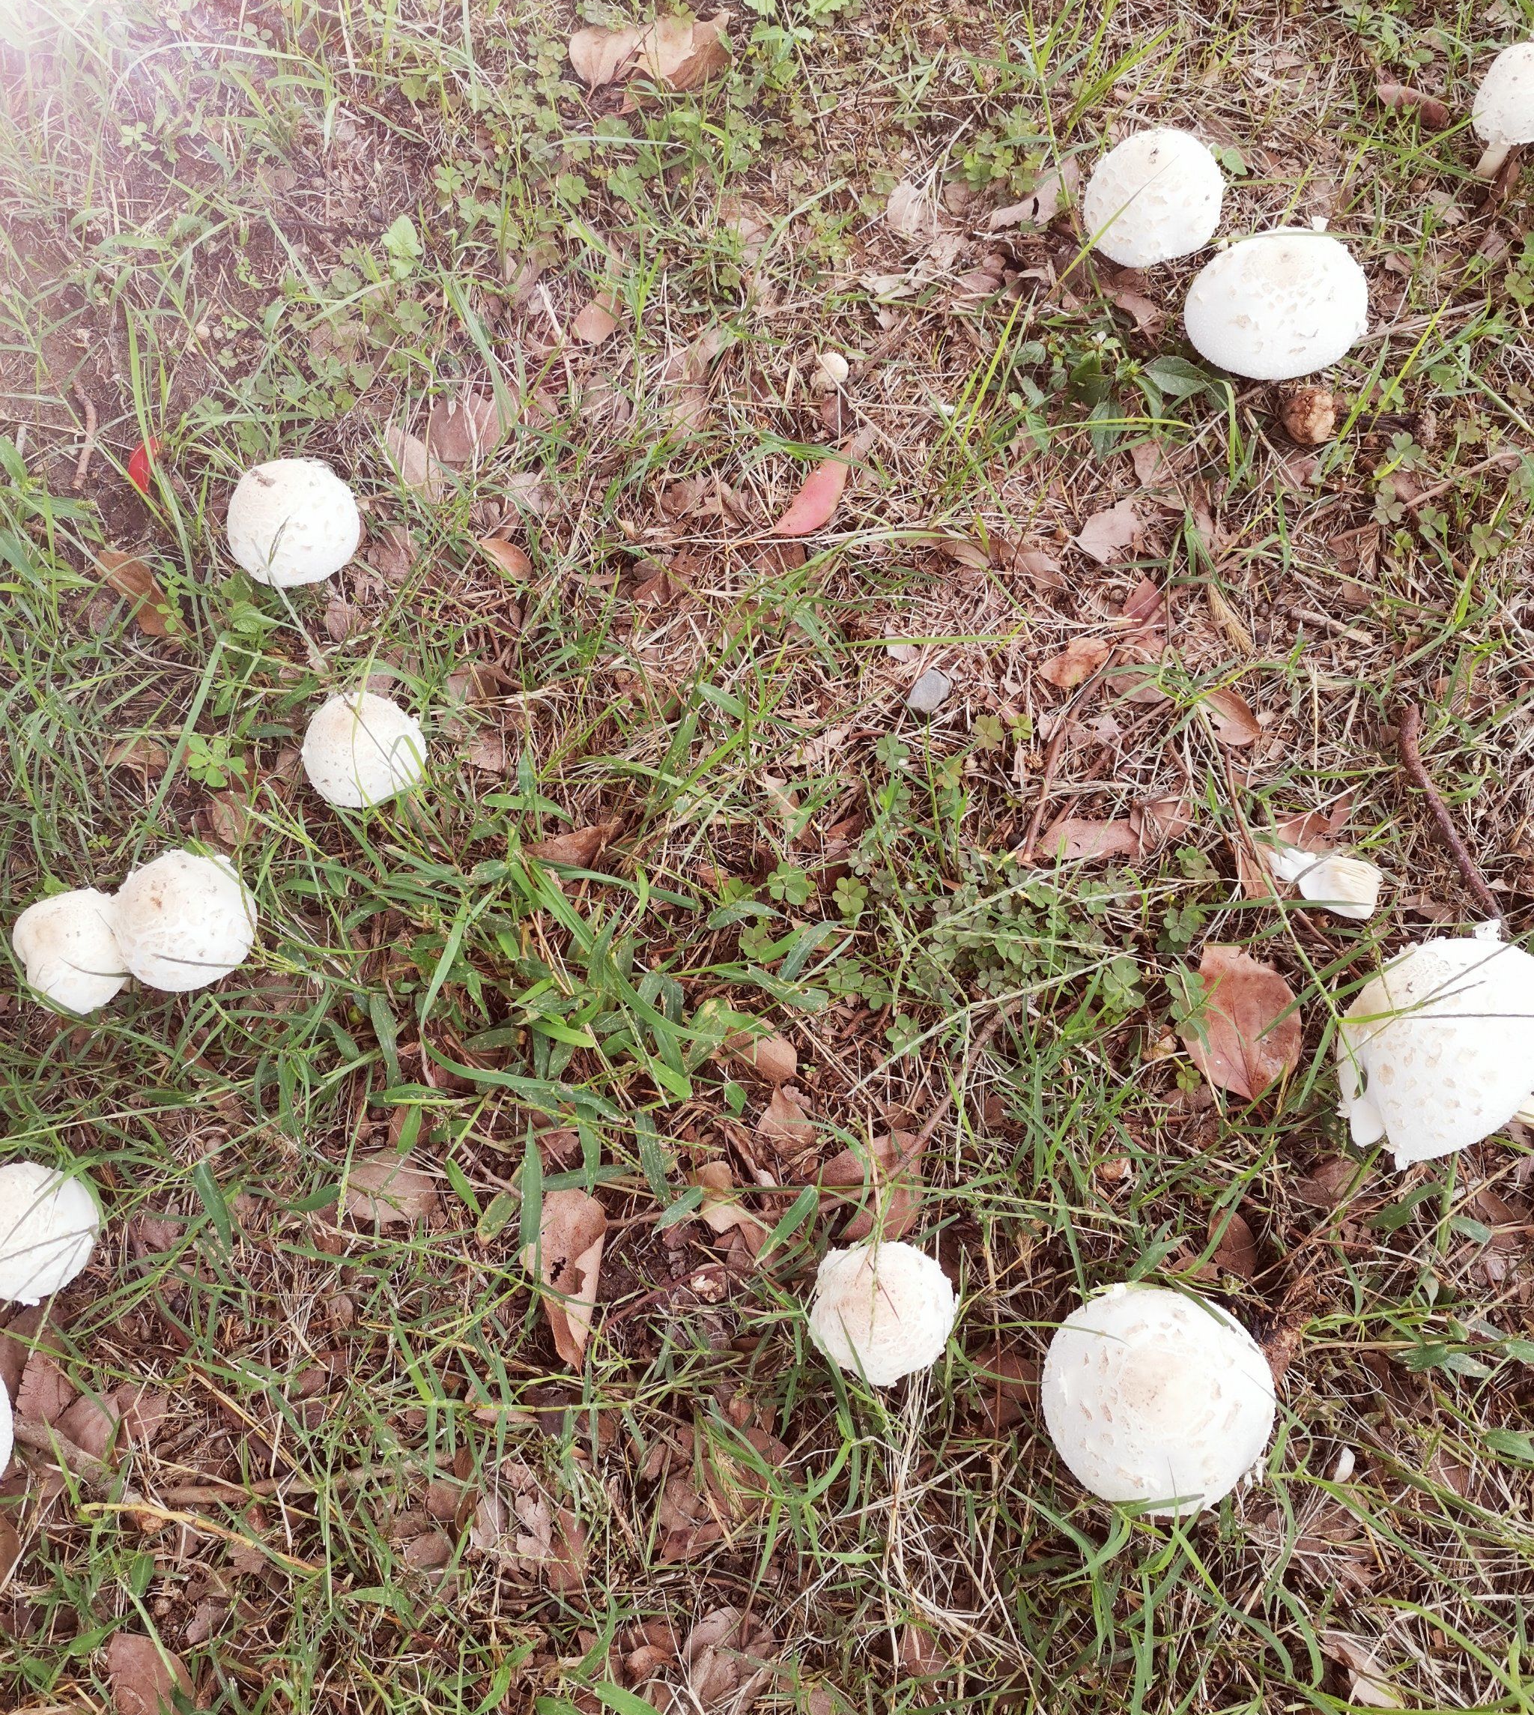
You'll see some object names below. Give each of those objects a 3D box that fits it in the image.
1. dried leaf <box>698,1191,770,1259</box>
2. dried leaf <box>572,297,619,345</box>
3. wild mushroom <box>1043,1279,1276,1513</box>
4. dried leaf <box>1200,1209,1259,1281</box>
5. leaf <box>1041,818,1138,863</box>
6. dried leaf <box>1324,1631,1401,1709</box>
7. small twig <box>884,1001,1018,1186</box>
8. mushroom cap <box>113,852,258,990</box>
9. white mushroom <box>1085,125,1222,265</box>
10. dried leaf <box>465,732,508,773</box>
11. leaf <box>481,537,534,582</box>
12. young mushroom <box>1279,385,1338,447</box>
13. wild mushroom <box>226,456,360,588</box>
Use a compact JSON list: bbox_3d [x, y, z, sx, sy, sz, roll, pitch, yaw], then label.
[{"bbox_3d":[-0.018,0.202,0.840,0.022,0.014,0.044,-33,67,-10],"label":"dried leaf"},{"bbox_3d":[-0.109,-0.353,1.009,0.029,0.009,0.036,34,67,16],"label":"dried leaf"},{"bbox_3d":[0.192,0.266,0.751,0.111,0.058,0.111,-2,65,4],"label":"wild mushroom"},{"bbox_3d":[0.249,0.208,0.821,0.029,0.012,0.030,17,68,12],"label":"dried leaf"},{"bbox_3d":[0.199,-0.010,0.948,0.063,0.012,0.028,1,65,1],"label":"leaf"},{"bbox_3d":[0.247,0.339,0.639,0.039,0.012,0.013,38,68,18],"label":"dried leaf"},{"bbox_3d":[0.091,0.114,0.752,0.005,0.008,0.114,32,67,16],"label":"small twig"},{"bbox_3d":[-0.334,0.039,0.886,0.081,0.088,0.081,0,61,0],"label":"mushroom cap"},{"bbox_3d":[0.269,-0.455,1.076,0.098,0.098,0.098,-1,62,3],"label":"white mushroom"},{"bbox_3d":[-0.182,-0.068,0.999,0.028,0.010,0.030,0,61,0],"label":"dried leaf"},{"bbox_3d":[-0.154,-0.180,0.917,0.016,0.010,0.041,-33,67,-16],"label":"leaf"},{"bbox_3d":[0.396,-0.324,1.127,0.041,0.043,0.041,0,61,0],"label":"young mushroom"},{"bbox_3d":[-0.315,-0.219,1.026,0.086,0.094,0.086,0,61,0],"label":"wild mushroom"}]

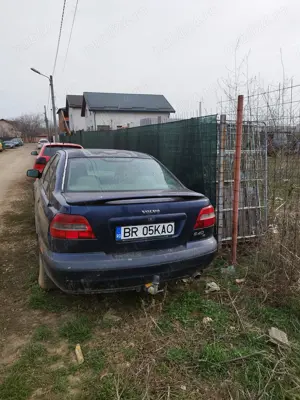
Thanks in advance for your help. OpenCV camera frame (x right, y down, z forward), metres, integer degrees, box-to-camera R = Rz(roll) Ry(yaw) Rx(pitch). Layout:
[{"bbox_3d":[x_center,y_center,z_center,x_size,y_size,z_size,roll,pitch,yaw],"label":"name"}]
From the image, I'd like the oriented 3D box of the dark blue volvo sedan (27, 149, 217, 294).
[{"bbox_3d":[-0.825,-0.073,4.285,1.740,1.420,4.480,-3,12,-22],"label":"dark blue volvo sedan"}]

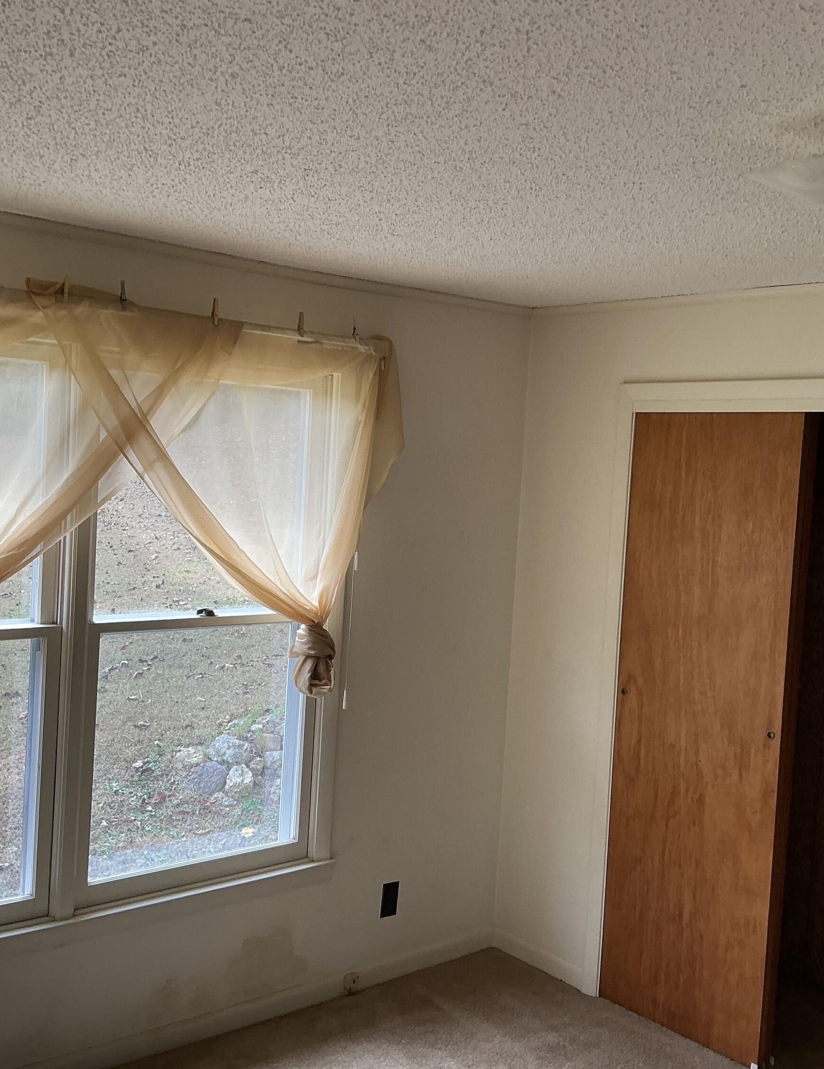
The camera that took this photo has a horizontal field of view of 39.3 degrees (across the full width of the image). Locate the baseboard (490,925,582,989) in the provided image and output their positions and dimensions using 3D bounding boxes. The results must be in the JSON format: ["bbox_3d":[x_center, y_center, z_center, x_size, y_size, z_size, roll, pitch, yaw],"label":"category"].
[{"bbox_3d":[0.459,1.551,4.233,0.018,0.085,0.455,0,4,-40],"label":"baseboard"}]

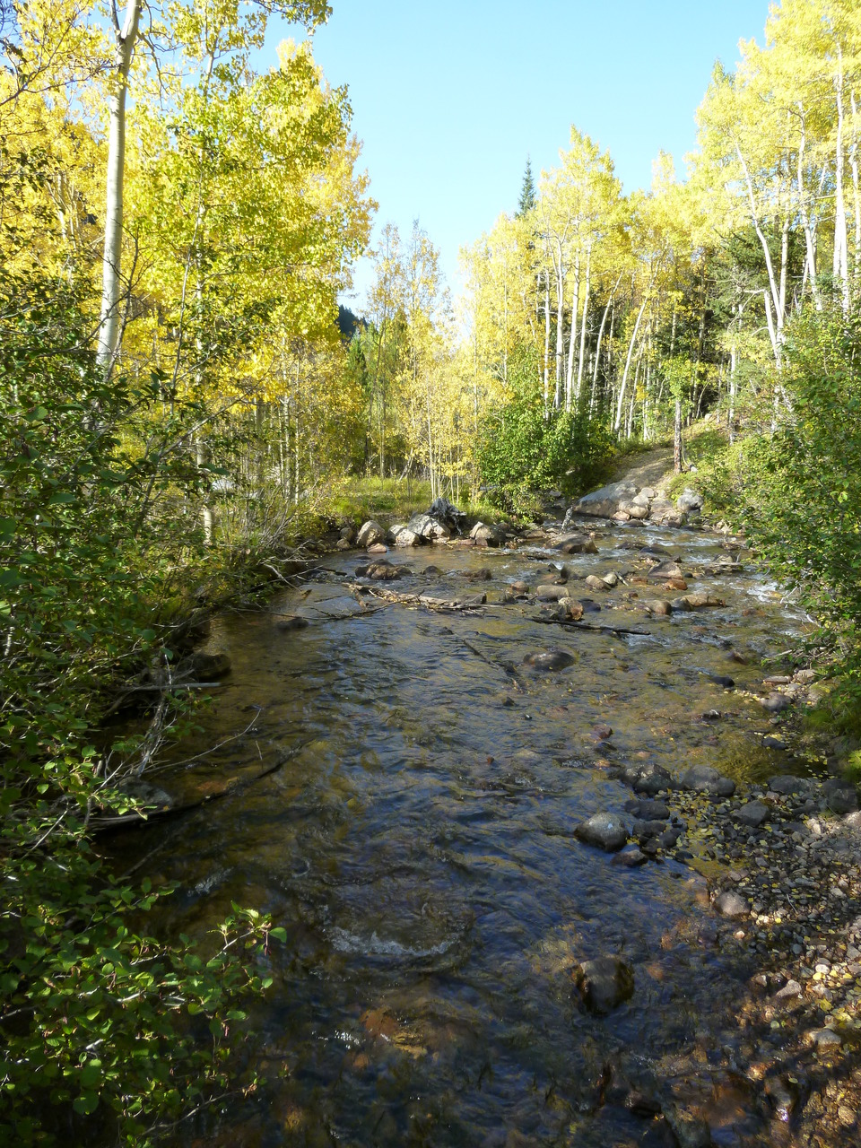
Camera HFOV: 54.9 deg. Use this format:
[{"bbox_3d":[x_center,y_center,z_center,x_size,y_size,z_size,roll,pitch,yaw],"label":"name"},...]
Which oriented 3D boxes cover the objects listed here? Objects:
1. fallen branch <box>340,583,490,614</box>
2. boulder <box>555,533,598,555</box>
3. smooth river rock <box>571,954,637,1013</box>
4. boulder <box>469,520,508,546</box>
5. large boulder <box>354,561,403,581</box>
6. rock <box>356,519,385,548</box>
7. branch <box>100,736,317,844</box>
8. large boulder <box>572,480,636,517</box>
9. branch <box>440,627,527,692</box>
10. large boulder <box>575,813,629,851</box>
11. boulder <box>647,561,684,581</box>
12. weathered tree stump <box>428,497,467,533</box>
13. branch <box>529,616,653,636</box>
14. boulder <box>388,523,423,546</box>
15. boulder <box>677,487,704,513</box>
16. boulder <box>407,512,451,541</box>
[{"bbox_3d":[-0.288,0.408,14.600,3.000,0.320,0.550,5,9,33],"label":"fallen branch"},{"bbox_3d":[4.219,-0.844,24.000,1.220,0.620,1.000,0,5,0],"label":"boulder"},{"bbox_3d":[0.816,1.934,3.900,0.290,0.220,0.270,0,8,0],"label":"smooth river rock"},{"bbox_3d":[1.835,-1.266,26.300,1.220,0.850,1.000,0,5,0],"label":"boulder"},{"bbox_3d":[-1.051,-0.054,16.600,0.930,0.420,0.650,0,8,0],"label":"large boulder"},{"bbox_3d":[-1.899,-1.266,26.000,0.900,0.920,0.850,0,5,0],"label":"rock"},{"bbox_3d":[-1.578,1.598,6.442,0.260,0.160,2.100,6,10,36],"label":"branch"},{"bbox_3d":[5.997,-2.559,28.500,2.200,1.200,1.700,0,8,0],"label":"large boulder"},{"bbox_3d":[0.659,1.131,11.500,0.220,0.200,3.570,-1,5,-16],"label":"branch"},{"bbox_3d":[1.195,1.823,5.800,0.380,0.250,0.320,0,5,0],"label":"large boulder"},{"bbox_3d":[4.696,-0.063,16.600,0.680,0.400,0.550,0,8,0],"label":"boulder"},{"bbox_3d":[0.404,-1.420,20.200,0.960,0.840,0.800,0,8,0],"label":"weathered tree stump"},{"bbox_3d":[2.366,0.771,12.350,1.850,0.130,0.160,5,9,30],"label":"branch"},{"bbox_3d":[-0.776,-1.242,26.100,1.120,0.760,0.900,0,5,0],"label":"boulder"},{"bbox_3d":[8.832,-2.517,28.200,0.900,0.850,0.800,0,8,0],"label":"boulder"},{"bbox_3d":[-0.044,-1.548,27.000,1.380,0.950,1.100,0,5,0],"label":"boulder"}]

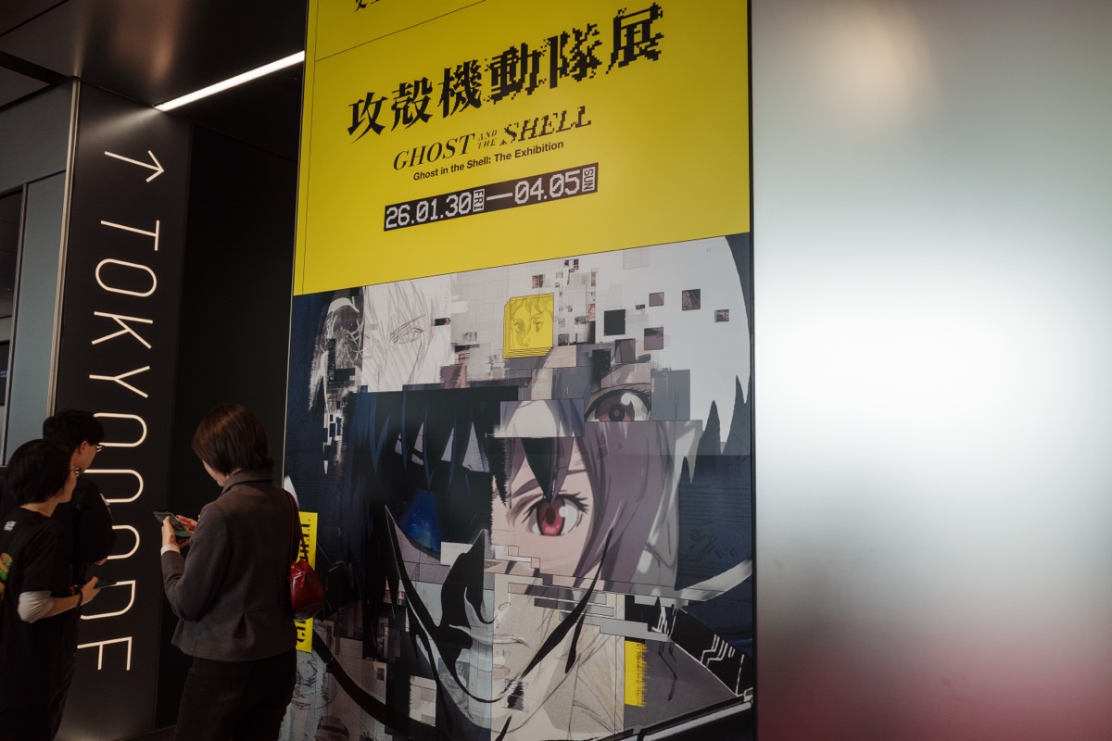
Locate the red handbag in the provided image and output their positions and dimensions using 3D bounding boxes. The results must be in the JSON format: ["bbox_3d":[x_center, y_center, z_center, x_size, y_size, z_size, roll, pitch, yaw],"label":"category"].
[{"bbox_3d":[-0.770,0.562,2.610,0.110,0.360,0.210,5,-7,-34],"label":"red handbag"}]

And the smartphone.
[{"bbox_3d":[-1.194,0.482,2.700,0.150,0.010,0.074,32,5,31],"label":"smartphone"}]

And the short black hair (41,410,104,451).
[{"bbox_3d":[-1.896,0.248,3.400,0.190,0.190,0.230,-2,-7,22],"label":"short black hair"}]

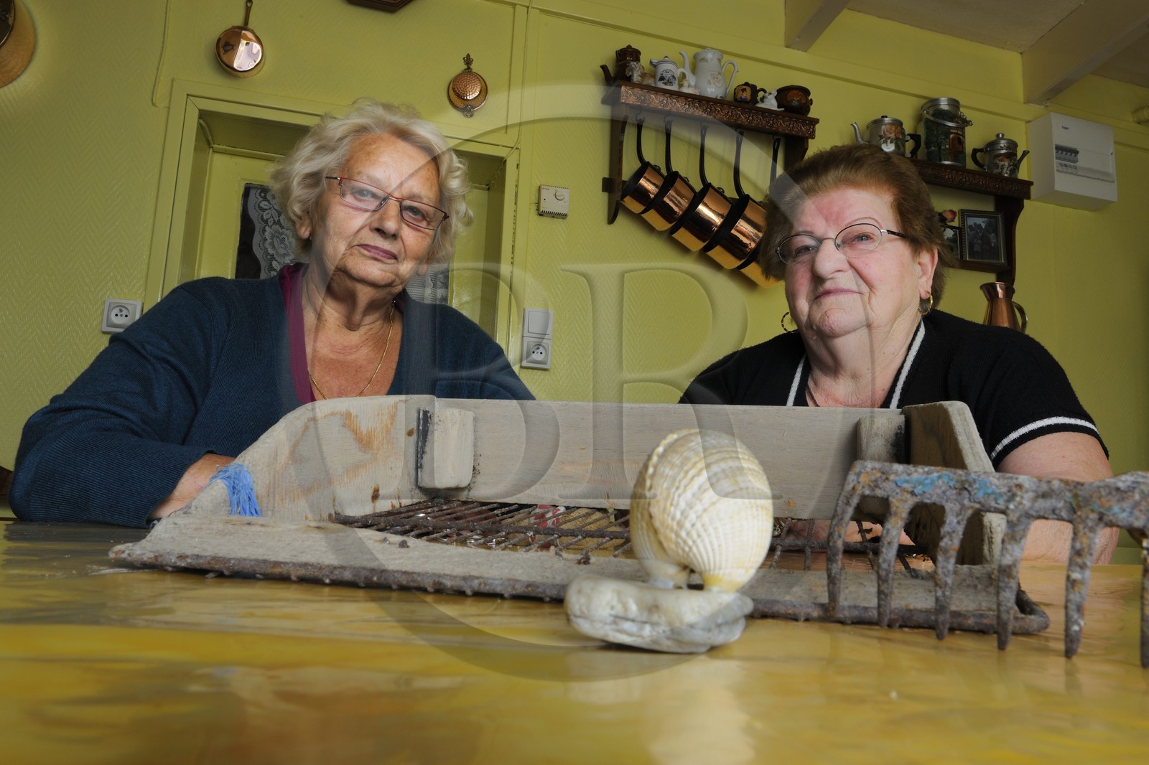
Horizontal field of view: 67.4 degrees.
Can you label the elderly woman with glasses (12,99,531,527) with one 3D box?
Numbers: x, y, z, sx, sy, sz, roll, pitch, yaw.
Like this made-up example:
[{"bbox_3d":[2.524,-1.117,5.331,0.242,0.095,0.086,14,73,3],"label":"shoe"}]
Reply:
[{"bbox_3d":[-0.272,0.274,0.817,0.570,1.260,0.660,5,-9,-15],"label":"elderly woman with glasses"}]

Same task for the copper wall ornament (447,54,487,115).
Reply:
[{"bbox_3d":[-0.277,-0.771,2.241,0.105,0.177,0.035,5,-9,-15],"label":"copper wall ornament"}]

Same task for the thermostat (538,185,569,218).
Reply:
[{"bbox_3d":[-0.053,-0.455,2.173,0.074,0.073,0.026,5,-10,-15],"label":"thermostat"}]

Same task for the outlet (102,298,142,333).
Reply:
[{"bbox_3d":[-0.981,-0.143,1.871,0.074,0.074,0.014,5,-10,-15],"label":"outlet"}]

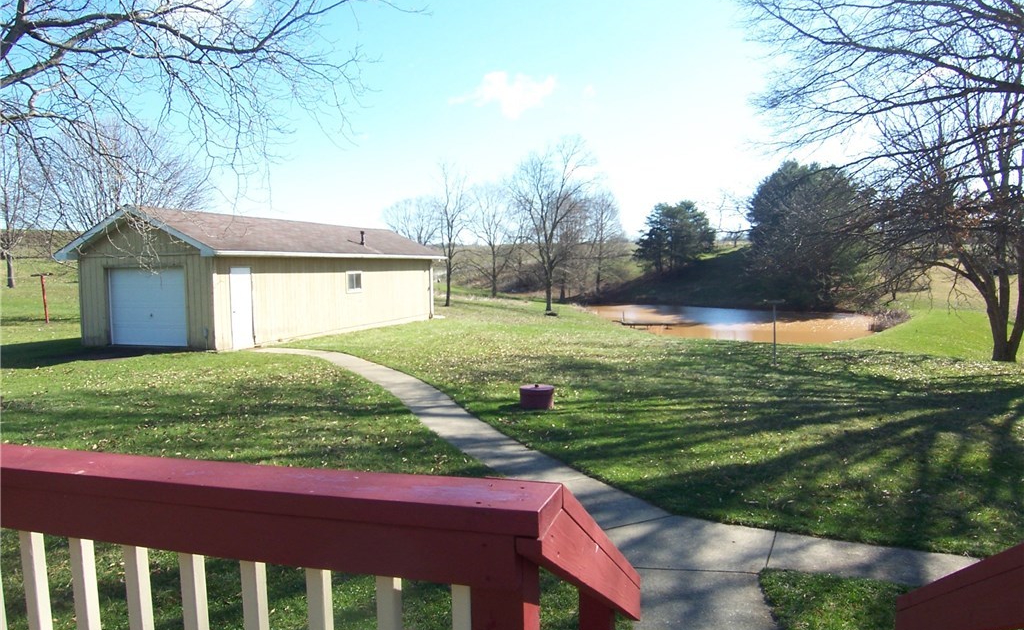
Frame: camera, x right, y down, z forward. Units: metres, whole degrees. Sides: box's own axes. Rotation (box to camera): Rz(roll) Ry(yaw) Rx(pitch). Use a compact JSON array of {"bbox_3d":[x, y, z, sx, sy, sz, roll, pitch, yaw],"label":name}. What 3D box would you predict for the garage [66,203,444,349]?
[{"bbox_3d":[-7.394,-1.358,23.221,5.259,3.689,13.145,1,4,19],"label":"garage"}]

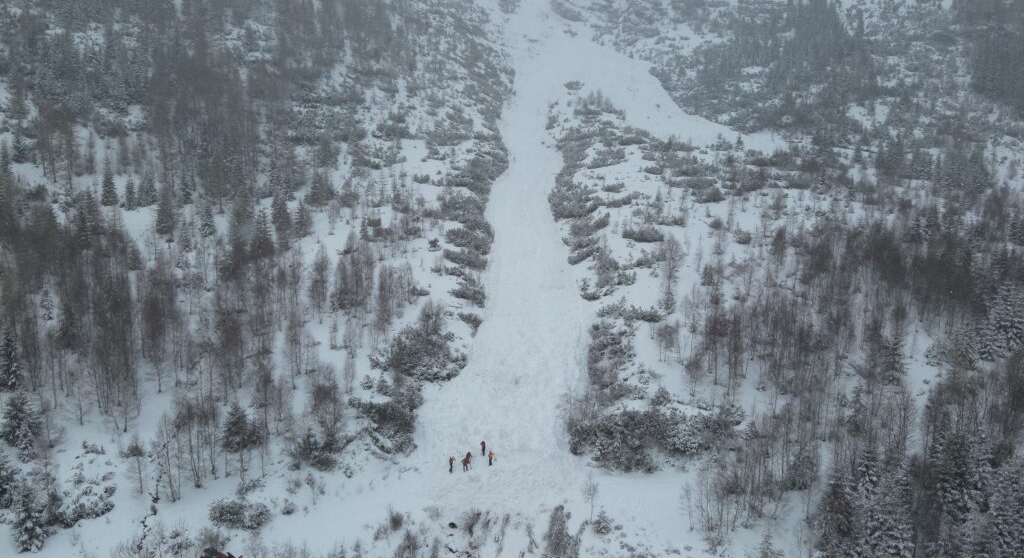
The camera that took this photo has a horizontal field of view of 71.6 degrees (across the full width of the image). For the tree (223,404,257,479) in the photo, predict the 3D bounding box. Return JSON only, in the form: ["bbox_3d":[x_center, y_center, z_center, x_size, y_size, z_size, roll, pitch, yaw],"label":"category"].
[{"bbox_3d":[-28.560,16.890,74.690,3.500,7.800,3.500,0,9,0],"label":"tree"}]

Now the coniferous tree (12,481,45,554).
[{"bbox_3d":[-42.650,20.990,62.760,2.900,6.100,2.900,0,9,0],"label":"coniferous tree"}]

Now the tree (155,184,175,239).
[{"bbox_3d":[-71.040,-14.040,145.570,4.200,10.900,4.200,0,9,0],"label":"tree"}]

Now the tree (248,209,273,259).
[{"bbox_3d":[-47.500,-8.440,134.630,4.500,9.400,4.500,0,9,0],"label":"tree"}]

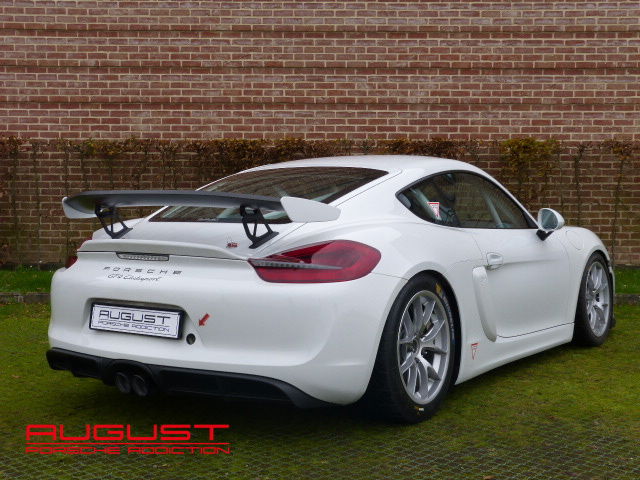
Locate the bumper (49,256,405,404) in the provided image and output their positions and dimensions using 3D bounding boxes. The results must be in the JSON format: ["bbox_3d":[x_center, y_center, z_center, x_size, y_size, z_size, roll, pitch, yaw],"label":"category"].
[{"bbox_3d":[-0.586,0.329,3.860,1.800,0.570,0.780,2,3,35],"label":"bumper"}]

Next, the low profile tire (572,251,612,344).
[{"bbox_3d":[1.785,0.400,5.921,0.250,0.640,0.640,2,3,35],"label":"low profile tire"}]

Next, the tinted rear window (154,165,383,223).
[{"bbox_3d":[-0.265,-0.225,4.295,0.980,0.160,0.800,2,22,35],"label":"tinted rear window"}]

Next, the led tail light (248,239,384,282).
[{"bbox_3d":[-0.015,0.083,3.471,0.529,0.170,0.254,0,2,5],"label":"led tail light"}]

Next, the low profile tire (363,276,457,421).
[{"bbox_3d":[0.357,0.467,3.889,0.280,0.670,0.670,2,3,35],"label":"low profile tire"}]

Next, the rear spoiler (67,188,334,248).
[{"bbox_3d":[-0.566,-0.102,3.870,1.330,0.235,0.430,2,3,35],"label":"rear spoiler"}]

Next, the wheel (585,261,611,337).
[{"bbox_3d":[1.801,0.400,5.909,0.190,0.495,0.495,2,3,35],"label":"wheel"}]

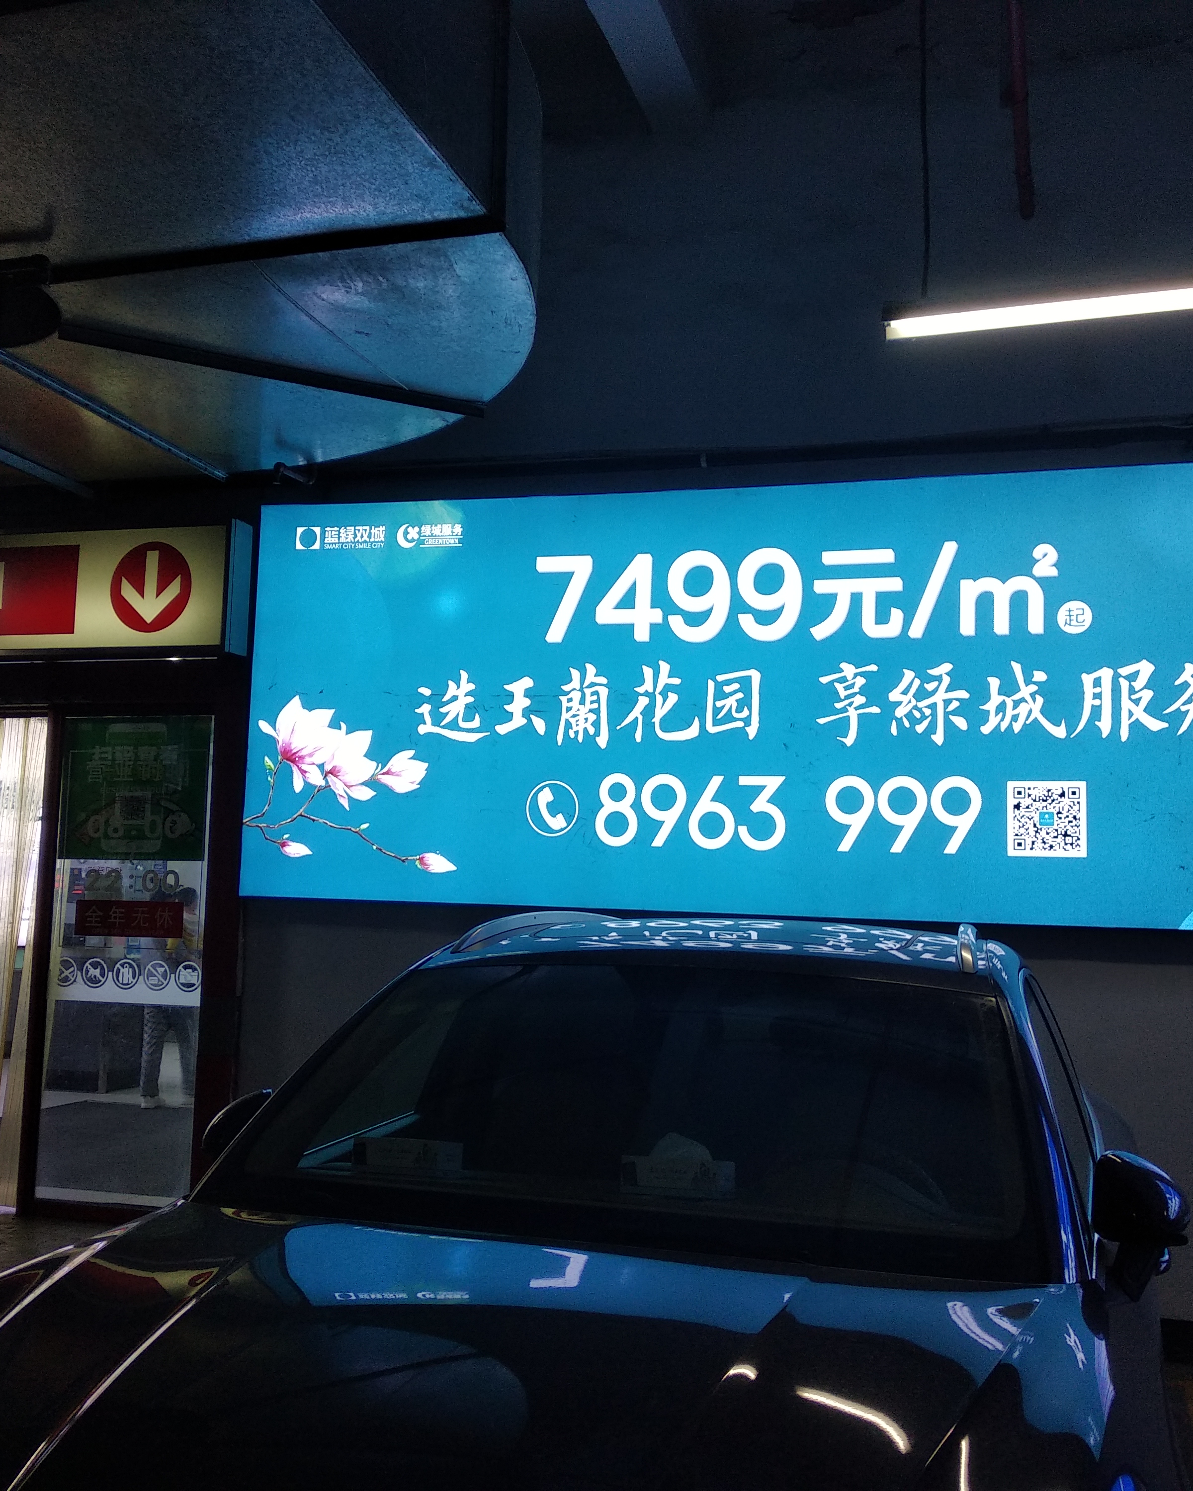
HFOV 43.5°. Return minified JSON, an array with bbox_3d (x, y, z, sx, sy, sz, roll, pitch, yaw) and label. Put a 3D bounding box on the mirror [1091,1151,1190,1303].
[{"bbox_3d":[1.021,0.899,2.813,0.173,0.255,0.170,0,-6,17],"label":"mirror"}]

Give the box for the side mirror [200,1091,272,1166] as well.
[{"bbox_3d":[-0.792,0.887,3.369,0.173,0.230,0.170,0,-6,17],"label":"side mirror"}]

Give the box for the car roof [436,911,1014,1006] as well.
[{"bbox_3d":[0.487,0.593,4.350,1.435,0.175,1.720,0,-6,17],"label":"car roof"}]

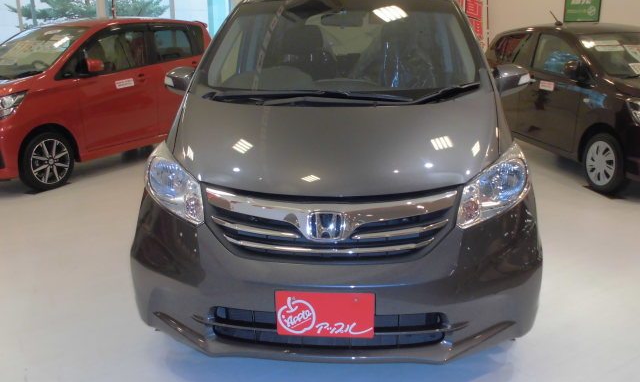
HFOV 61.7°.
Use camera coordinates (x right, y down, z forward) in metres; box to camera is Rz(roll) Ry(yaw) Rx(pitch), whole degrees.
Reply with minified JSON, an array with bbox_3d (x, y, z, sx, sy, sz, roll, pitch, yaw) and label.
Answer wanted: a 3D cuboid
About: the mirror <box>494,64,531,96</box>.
[{"bbox_3d":[1.005,-0.589,2.848,0.215,0.160,0.140,1,15,5],"label":"mirror"}]

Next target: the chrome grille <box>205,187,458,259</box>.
[{"bbox_3d":[0.025,0.112,1.791,0.865,0.210,0.140,1,15,5],"label":"chrome grille"}]

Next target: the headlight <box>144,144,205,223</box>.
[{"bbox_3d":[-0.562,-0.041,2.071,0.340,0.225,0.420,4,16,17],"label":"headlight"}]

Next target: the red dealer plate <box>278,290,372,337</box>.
[{"bbox_3d":[0.018,0.417,1.801,0.330,0.165,0.012,1,15,5],"label":"red dealer plate"}]

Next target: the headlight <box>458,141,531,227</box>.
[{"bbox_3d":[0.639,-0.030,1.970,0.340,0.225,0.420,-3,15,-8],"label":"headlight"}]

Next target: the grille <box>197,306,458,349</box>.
[{"bbox_3d":[0.016,0.478,1.895,0.910,0.135,0.110,1,15,5],"label":"grille"}]

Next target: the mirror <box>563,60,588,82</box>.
[{"bbox_3d":[2.263,-1.063,4.750,0.200,0.170,0.130,-7,16,-22],"label":"mirror"}]

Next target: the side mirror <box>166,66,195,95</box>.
[{"bbox_3d":[-0.764,-0.610,2.996,0.215,0.160,0.140,1,15,5],"label":"side mirror"}]

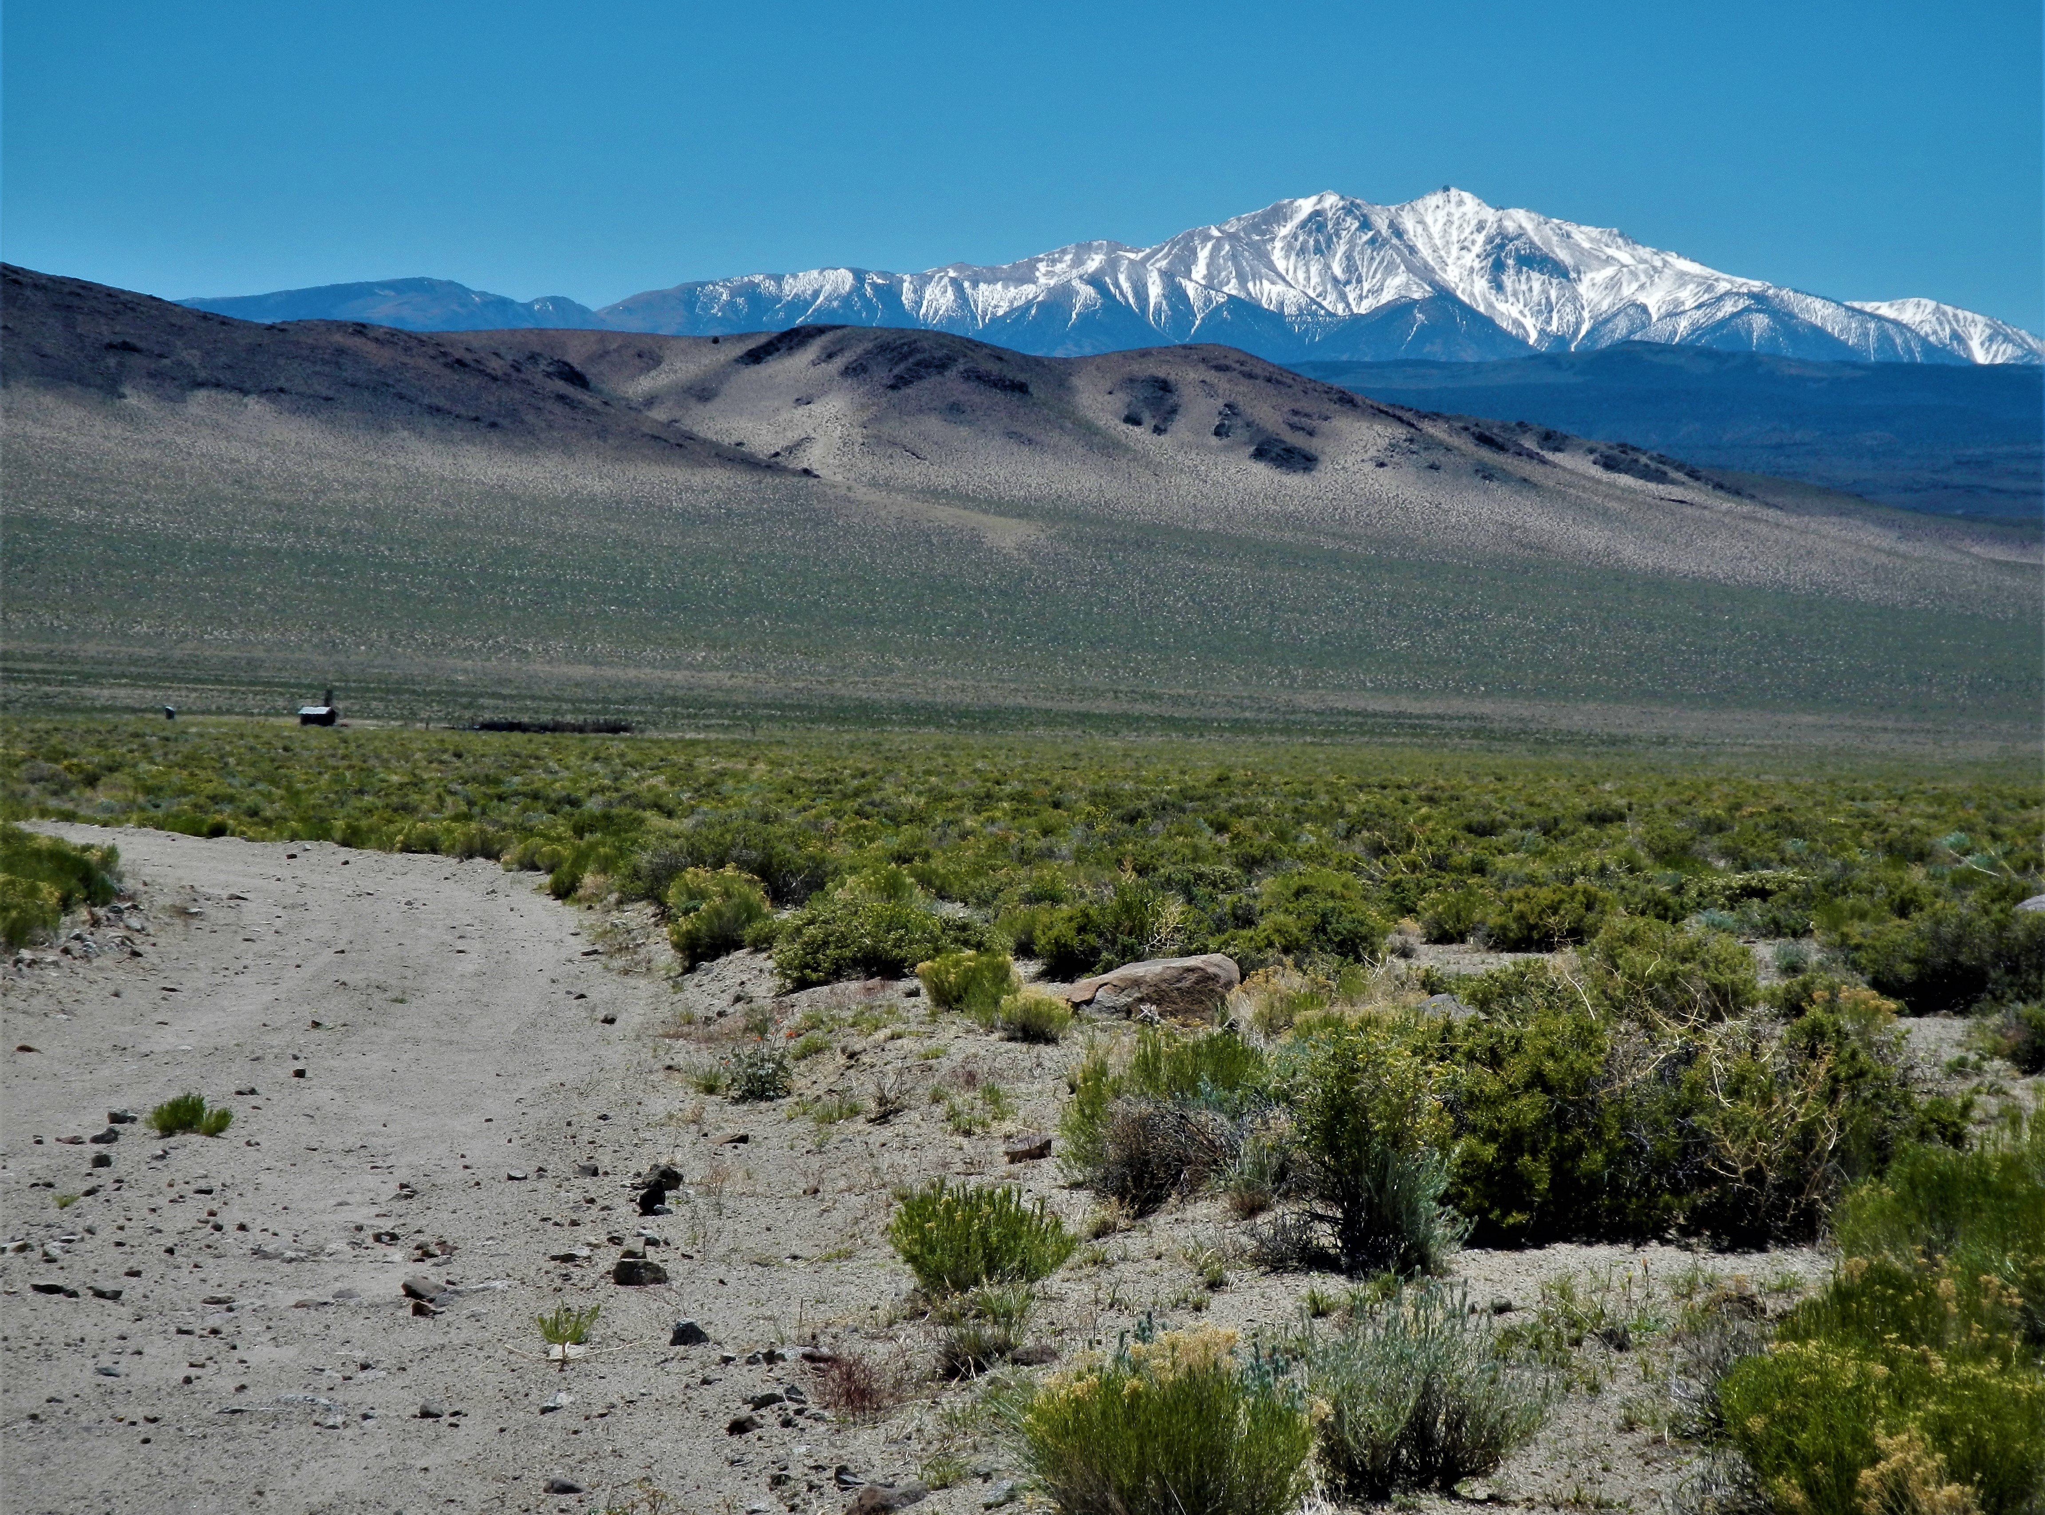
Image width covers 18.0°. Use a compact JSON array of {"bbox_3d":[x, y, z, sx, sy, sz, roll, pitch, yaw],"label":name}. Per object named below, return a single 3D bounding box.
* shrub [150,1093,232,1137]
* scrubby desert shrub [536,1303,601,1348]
[{"bbox_3d":[-3.135,1.345,24.251,0.307,0.164,0.245,0,0,0],"label":"shrub"},{"bbox_3d":[-1.139,1.428,16.139,0.160,0.116,0.144,0,0,0],"label":"scrubby desert shrub"}]

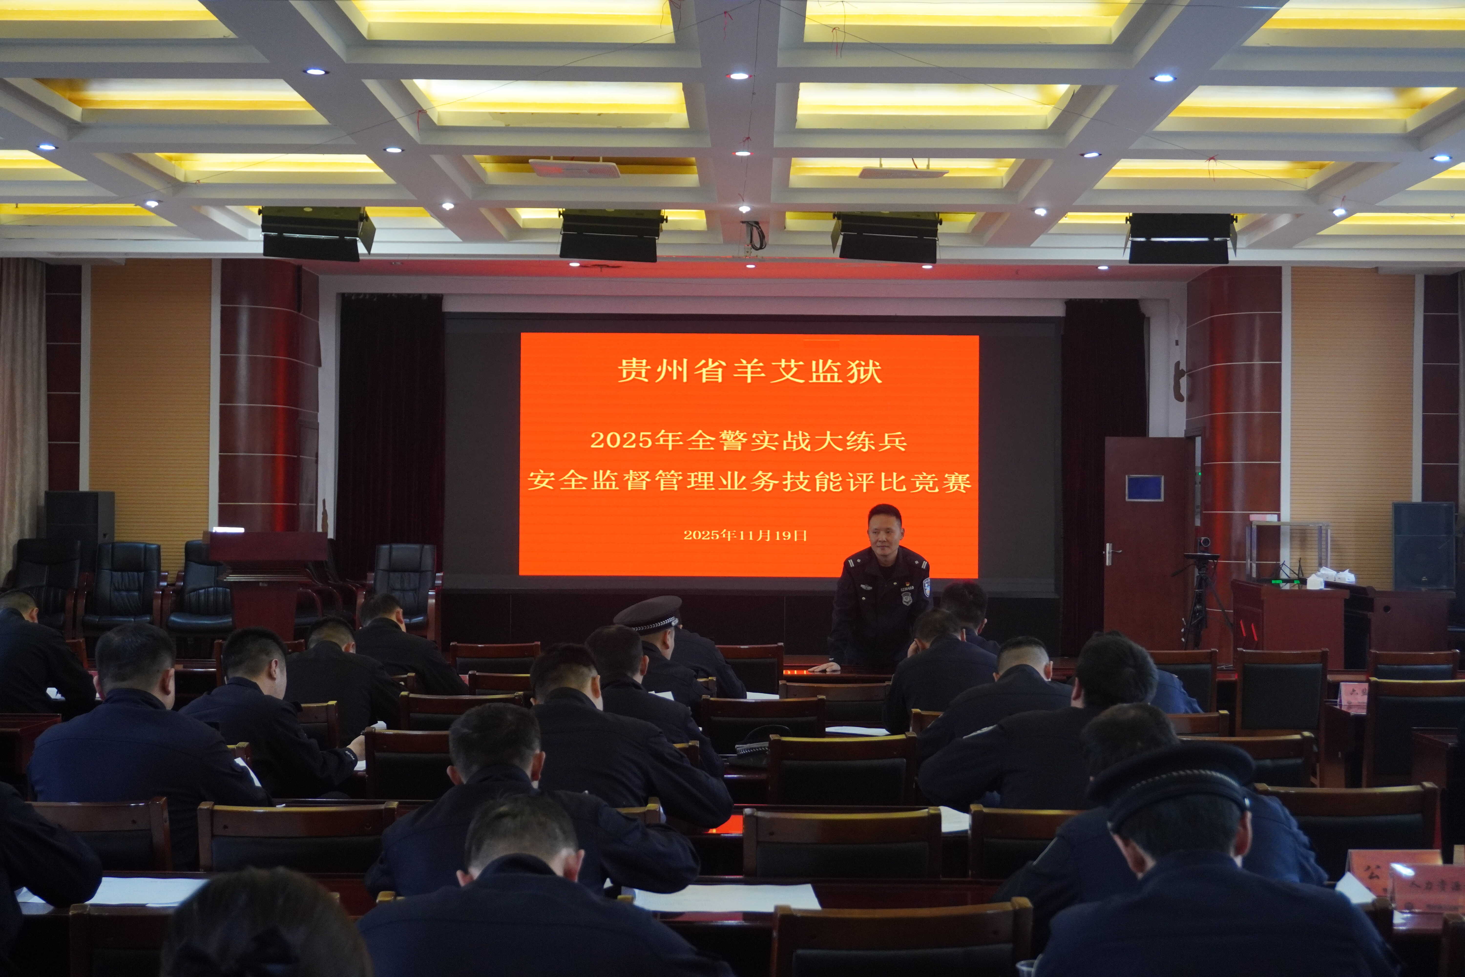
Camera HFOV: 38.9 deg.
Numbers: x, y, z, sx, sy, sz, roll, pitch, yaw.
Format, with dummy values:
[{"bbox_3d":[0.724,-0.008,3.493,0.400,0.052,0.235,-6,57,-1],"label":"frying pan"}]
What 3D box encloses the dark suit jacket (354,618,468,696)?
[{"bbox_3d":[-1.364,0.850,8.400,0.580,0.640,0.500,0,-1,6],"label":"dark suit jacket"}]

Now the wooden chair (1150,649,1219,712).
[{"bbox_3d":[2.151,1.251,10.376,0.450,0.920,0.530,0,-1,1],"label":"wooden chair"}]

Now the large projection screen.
[{"bbox_3d":[0.157,-0.275,17.200,5.103,2.296,0.080,1,-1,1],"label":"large projection screen"}]

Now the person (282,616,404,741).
[{"bbox_3d":[-1.447,1.091,7.750,0.530,1.220,0.800,1,-1,1],"label":"person"}]

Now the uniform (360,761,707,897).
[{"bbox_3d":[-0.370,0.816,3.840,0.600,0.610,0.520,1,-1,3],"label":"uniform"}]

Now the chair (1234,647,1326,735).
[{"bbox_3d":[2.629,1.242,10.140,0.450,0.915,0.520,1,-1,1],"label":"chair"}]

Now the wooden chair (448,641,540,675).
[{"bbox_3d":[-1.130,1.207,10.140,0.450,0.915,0.520,1,-1,1],"label":"wooden chair"}]

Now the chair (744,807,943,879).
[{"bbox_3d":[0.251,1.210,4.968,0.450,0.950,0.550,1,-1,1],"label":"chair"}]

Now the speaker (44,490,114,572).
[{"bbox_3d":[-5.218,0.376,16.600,0.450,0.710,0.420,0,-1,8],"label":"speaker"}]

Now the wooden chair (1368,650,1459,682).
[{"bbox_3d":[3.314,1.253,10.338,0.450,0.920,0.530,0,-1,1],"label":"wooden chair"}]

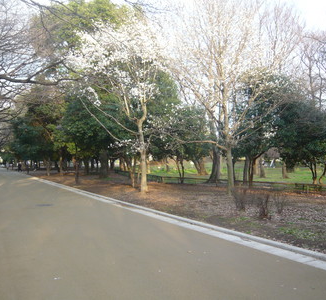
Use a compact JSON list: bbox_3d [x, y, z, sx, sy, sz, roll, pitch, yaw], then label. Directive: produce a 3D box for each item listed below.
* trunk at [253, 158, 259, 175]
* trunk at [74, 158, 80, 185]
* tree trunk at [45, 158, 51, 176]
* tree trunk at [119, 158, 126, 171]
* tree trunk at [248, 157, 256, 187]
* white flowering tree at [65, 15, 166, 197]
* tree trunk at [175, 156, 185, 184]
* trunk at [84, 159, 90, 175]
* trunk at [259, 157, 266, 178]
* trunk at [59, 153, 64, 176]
[{"bbox_3d":[11.561,2.040,40.000,0.680,1.978,0.680,0,-2,0],"label":"trunk"},{"bbox_3d":[-5.936,1.475,22.200,0.330,1.784,0.330,0,-2,0],"label":"trunk"},{"bbox_3d":[-12.924,1.953,36.779,0.564,1.987,0.564,0,-2,0],"label":"tree trunk"},{"bbox_3d":[-6.510,2.331,52.000,0.850,1.929,0.800,0,-2,0],"label":"tree trunk"},{"bbox_3d":[5.606,1.363,20.679,0.443,1.900,0.377,0,-2,0],"label":"tree trunk"},{"bbox_3d":[-2.400,-2.349,16.700,5.000,9.086,4.600,0,-2,0],"label":"white flowering tree"},{"bbox_3d":[1.233,1.431,23.016,0.634,1.945,0.444,0,-2,0],"label":"tree trunk"},{"bbox_3d":[-9.491,2.073,40.423,0.620,2.035,0.620,0,-2,0],"label":"trunk"},{"bbox_3d":[9.699,1.692,31.780,0.536,2.115,0.509,0,-2,0],"label":"trunk"},{"bbox_3d":[-11.543,1.622,37.007,0.409,2.673,0.409,0,-2,0],"label":"trunk"}]

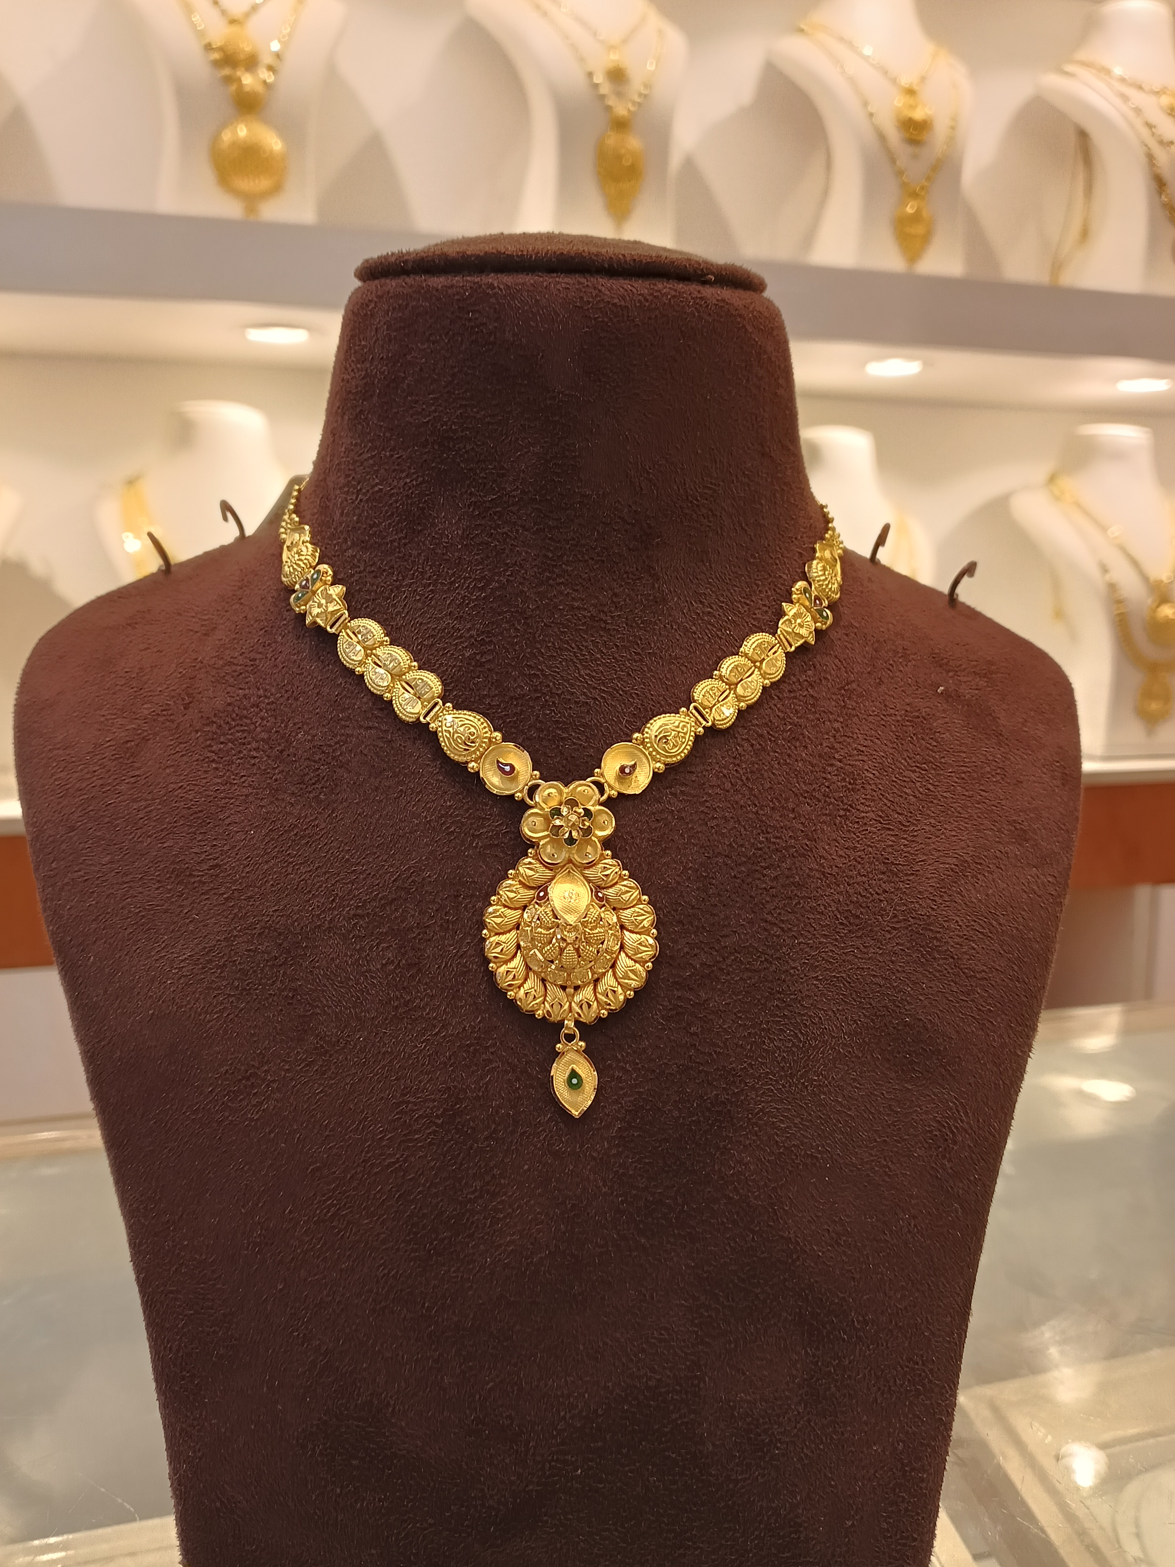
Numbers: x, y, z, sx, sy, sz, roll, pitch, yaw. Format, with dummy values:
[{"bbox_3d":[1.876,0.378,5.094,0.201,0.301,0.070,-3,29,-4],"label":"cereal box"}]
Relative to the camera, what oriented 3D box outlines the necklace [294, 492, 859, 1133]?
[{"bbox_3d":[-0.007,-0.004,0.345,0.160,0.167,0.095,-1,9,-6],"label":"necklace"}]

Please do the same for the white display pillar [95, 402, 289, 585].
[{"bbox_3d":[-0.308,-0.152,1.020,0.190,0.320,0.130,-2,9,-15],"label":"white display pillar"}]

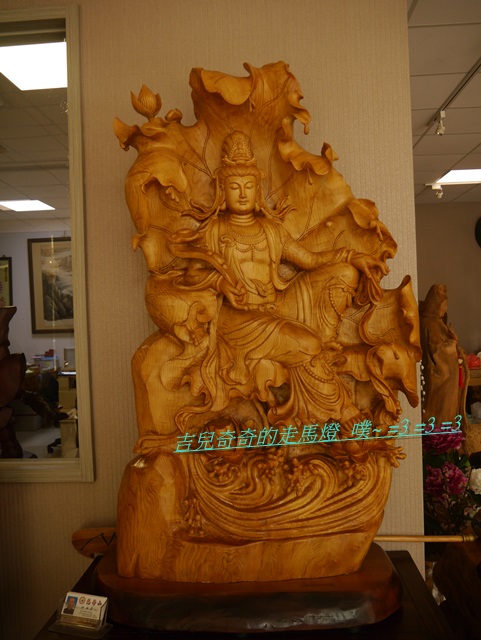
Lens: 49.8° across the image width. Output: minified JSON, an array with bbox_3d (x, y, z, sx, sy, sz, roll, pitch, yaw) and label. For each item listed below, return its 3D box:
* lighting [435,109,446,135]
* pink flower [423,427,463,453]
[{"bbox_3d":[1.590,-1.571,4.120,0.105,0.185,0.100,-2,0,-41],"label":"lighting"},{"bbox_3d":[0.721,0.428,1.850,0.160,0.105,0.150,-2,0,11],"label":"pink flower"}]

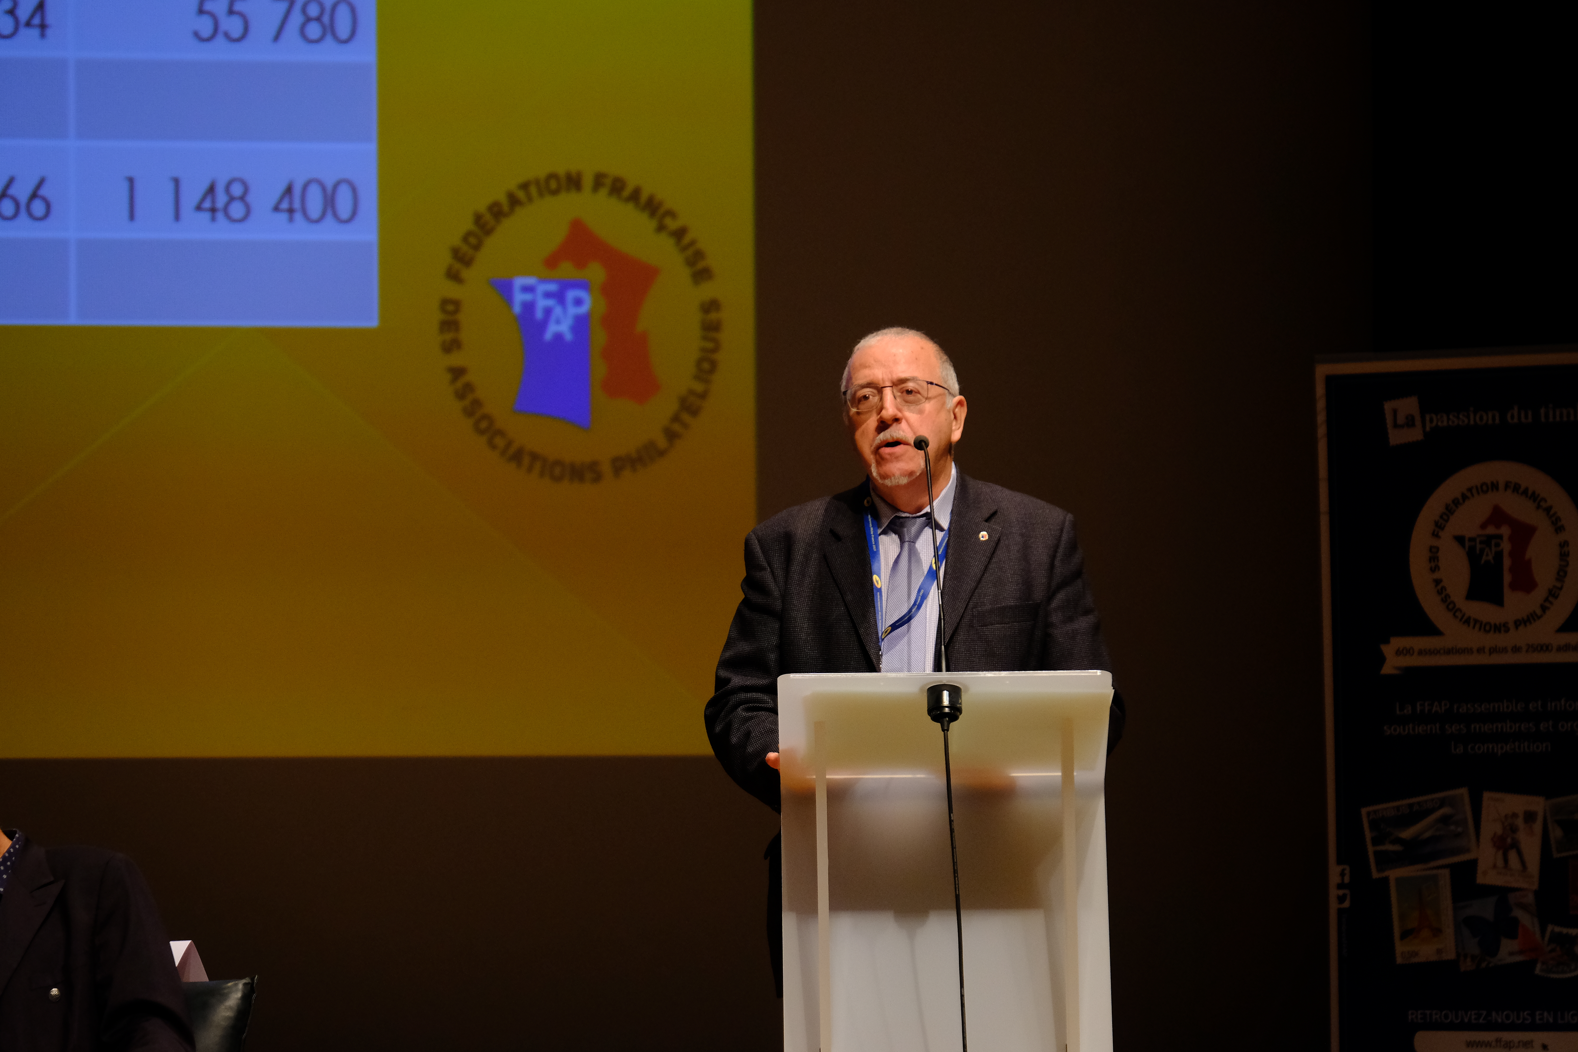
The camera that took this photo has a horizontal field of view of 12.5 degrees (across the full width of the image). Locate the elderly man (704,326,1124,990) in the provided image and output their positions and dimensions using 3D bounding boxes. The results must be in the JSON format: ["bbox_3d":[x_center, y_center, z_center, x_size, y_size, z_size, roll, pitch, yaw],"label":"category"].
[{"bbox_3d":[0.190,0.570,10.480,0.610,1.720,0.460,-1,-2,7],"label":"elderly man"}]

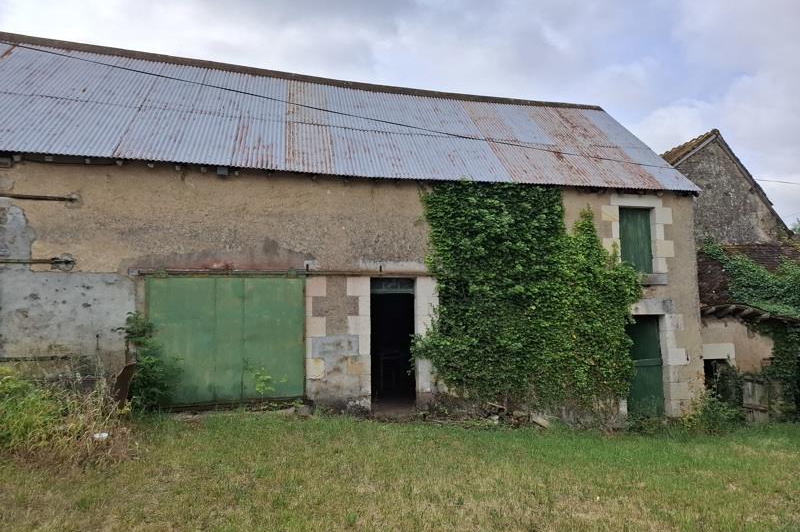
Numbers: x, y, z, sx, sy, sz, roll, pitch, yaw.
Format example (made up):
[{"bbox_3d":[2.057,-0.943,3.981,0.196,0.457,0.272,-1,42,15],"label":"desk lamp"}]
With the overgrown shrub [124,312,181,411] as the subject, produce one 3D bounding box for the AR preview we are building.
[{"bbox_3d":[-3.575,1.394,7.676,0.800,1.420,0.700,1,-5,-15],"label":"overgrown shrub"}]

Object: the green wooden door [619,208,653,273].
[{"bbox_3d":[4.679,-0.498,10.683,0.840,1.310,0.060,1,-5,-15],"label":"green wooden door"}]

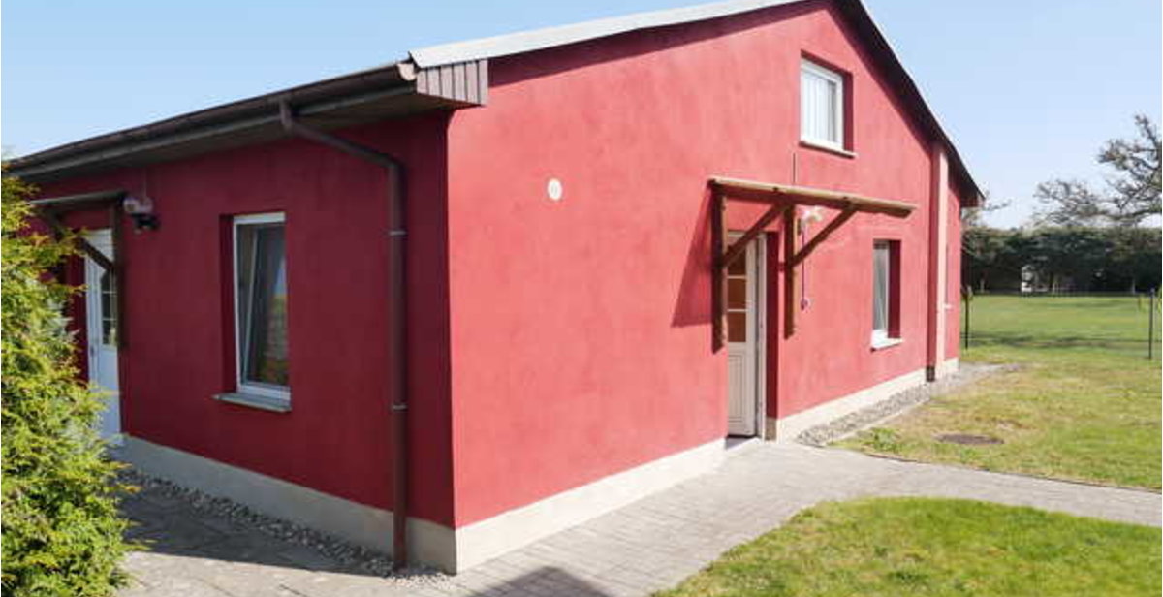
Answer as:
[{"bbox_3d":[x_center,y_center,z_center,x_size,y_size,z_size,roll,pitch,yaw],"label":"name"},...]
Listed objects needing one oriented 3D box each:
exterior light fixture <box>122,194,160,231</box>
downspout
[{"bbox_3d":[-3.818,-0.736,6.996,0.180,0.280,0.230,1,3,39],"label":"exterior light fixture"},{"bbox_3d":[-1.437,0.234,4.927,0.660,2.860,0.500,1,3,39],"label":"downspout"}]

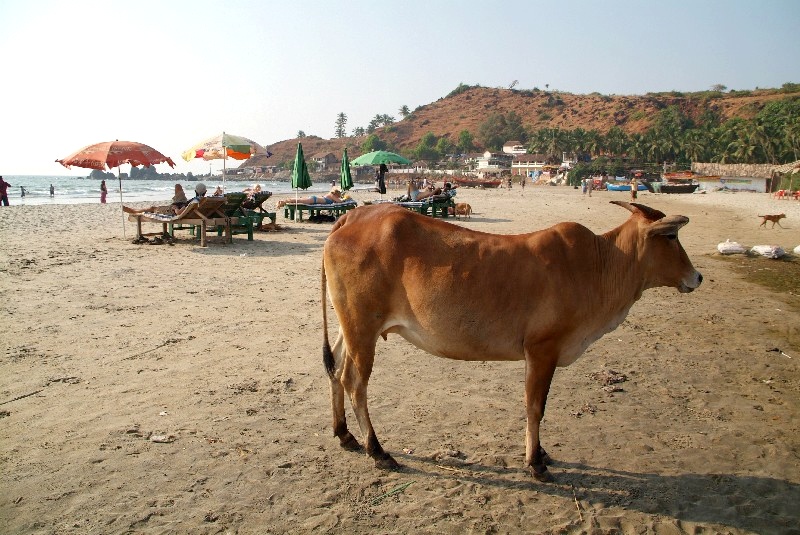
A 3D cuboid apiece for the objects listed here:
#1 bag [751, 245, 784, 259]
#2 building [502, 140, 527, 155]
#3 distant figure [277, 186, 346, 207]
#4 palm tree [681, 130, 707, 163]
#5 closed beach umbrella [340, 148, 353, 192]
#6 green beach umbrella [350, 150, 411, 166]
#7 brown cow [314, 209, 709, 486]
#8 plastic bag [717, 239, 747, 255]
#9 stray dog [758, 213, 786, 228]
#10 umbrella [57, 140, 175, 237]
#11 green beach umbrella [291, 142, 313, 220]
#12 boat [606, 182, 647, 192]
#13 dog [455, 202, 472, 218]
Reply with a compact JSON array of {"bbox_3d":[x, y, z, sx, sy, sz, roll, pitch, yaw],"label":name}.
[{"bbox_3d":[7.274,-0.321,11.886,0.650,0.249,0.380,4,9,25],"label":"bag"},{"bbox_3d":[38.336,-40.598,204.211,8.200,4.700,7.000,0,8,-6],"label":"building"},{"bbox_3d":[-2.282,-1.820,15.401,1.760,0.484,0.500,0,9,0],"label":"distant figure"},{"bbox_3d":[50.356,-18.768,103.356,4.900,9.409,4.900,0,9,0],"label":"palm tree"},{"bbox_3d":[-1.716,-2.728,19.412,0.460,2.250,0.460,1,8,0],"label":"closed beach umbrella"},{"bbox_3d":[-0.600,-2.807,19.601,2.030,1.989,2.030,0,9,0],"label":"green beach umbrella"},{"bbox_3d":[0.495,0.336,2.862,1.780,1.270,0.500,1,9,4],"label":"brown cow"},{"bbox_3d":[6.887,-0.431,12.476,0.600,0.240,0.380,4,9,25],"label":"plastic bag"},{"bbox_3d":[11.967,-1.497,19.293,0.900,0.507,0.200,0,9,0],"label":"stray dog"},{"bbox_3d":[-5.826,-1.610,12.406,2.450,2.020,2.450,1,8,0],"label":"umbrella"},{"bbox_3d":[-2.809,-2.388,16.937,0.600,2.270,0.600,1,8,0],"label":"green beach umbrella"},{"bbox_3d":[27.773,-9.700,72.363,6.100,1.075,1.700,0,9,0],"label":"boat"},{"bbox_3d":[2.016,-1.793,19.191,0.800,0.520,0.260,7,10,36],"label":"dog"}]

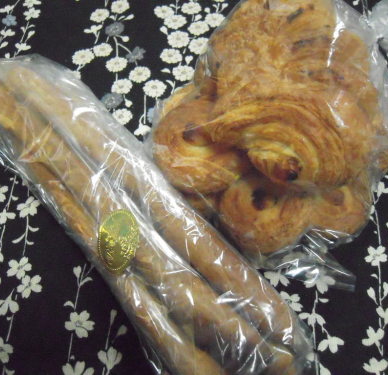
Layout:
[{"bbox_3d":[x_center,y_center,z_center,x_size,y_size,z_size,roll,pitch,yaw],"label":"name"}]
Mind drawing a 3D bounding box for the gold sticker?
[{"bbox_3d":[-0.057,0.042,0.311,0.033,0.003,0.050,0,80,12],"label":"gold sticker"}]

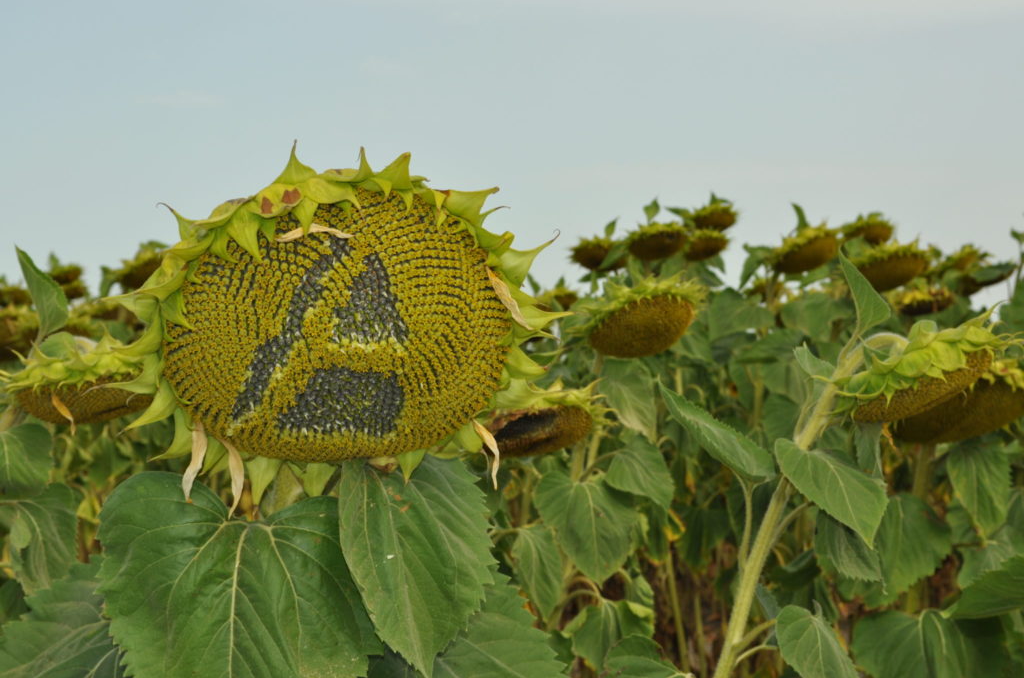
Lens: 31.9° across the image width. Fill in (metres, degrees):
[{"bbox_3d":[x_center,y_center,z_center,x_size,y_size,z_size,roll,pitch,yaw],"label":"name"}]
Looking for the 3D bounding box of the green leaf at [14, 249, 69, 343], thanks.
[{"bbox_3d":[-0.672,-0.065,2.550,0.070,0.140,0.045,-17,-6,-19],"label":"green leaf"}]

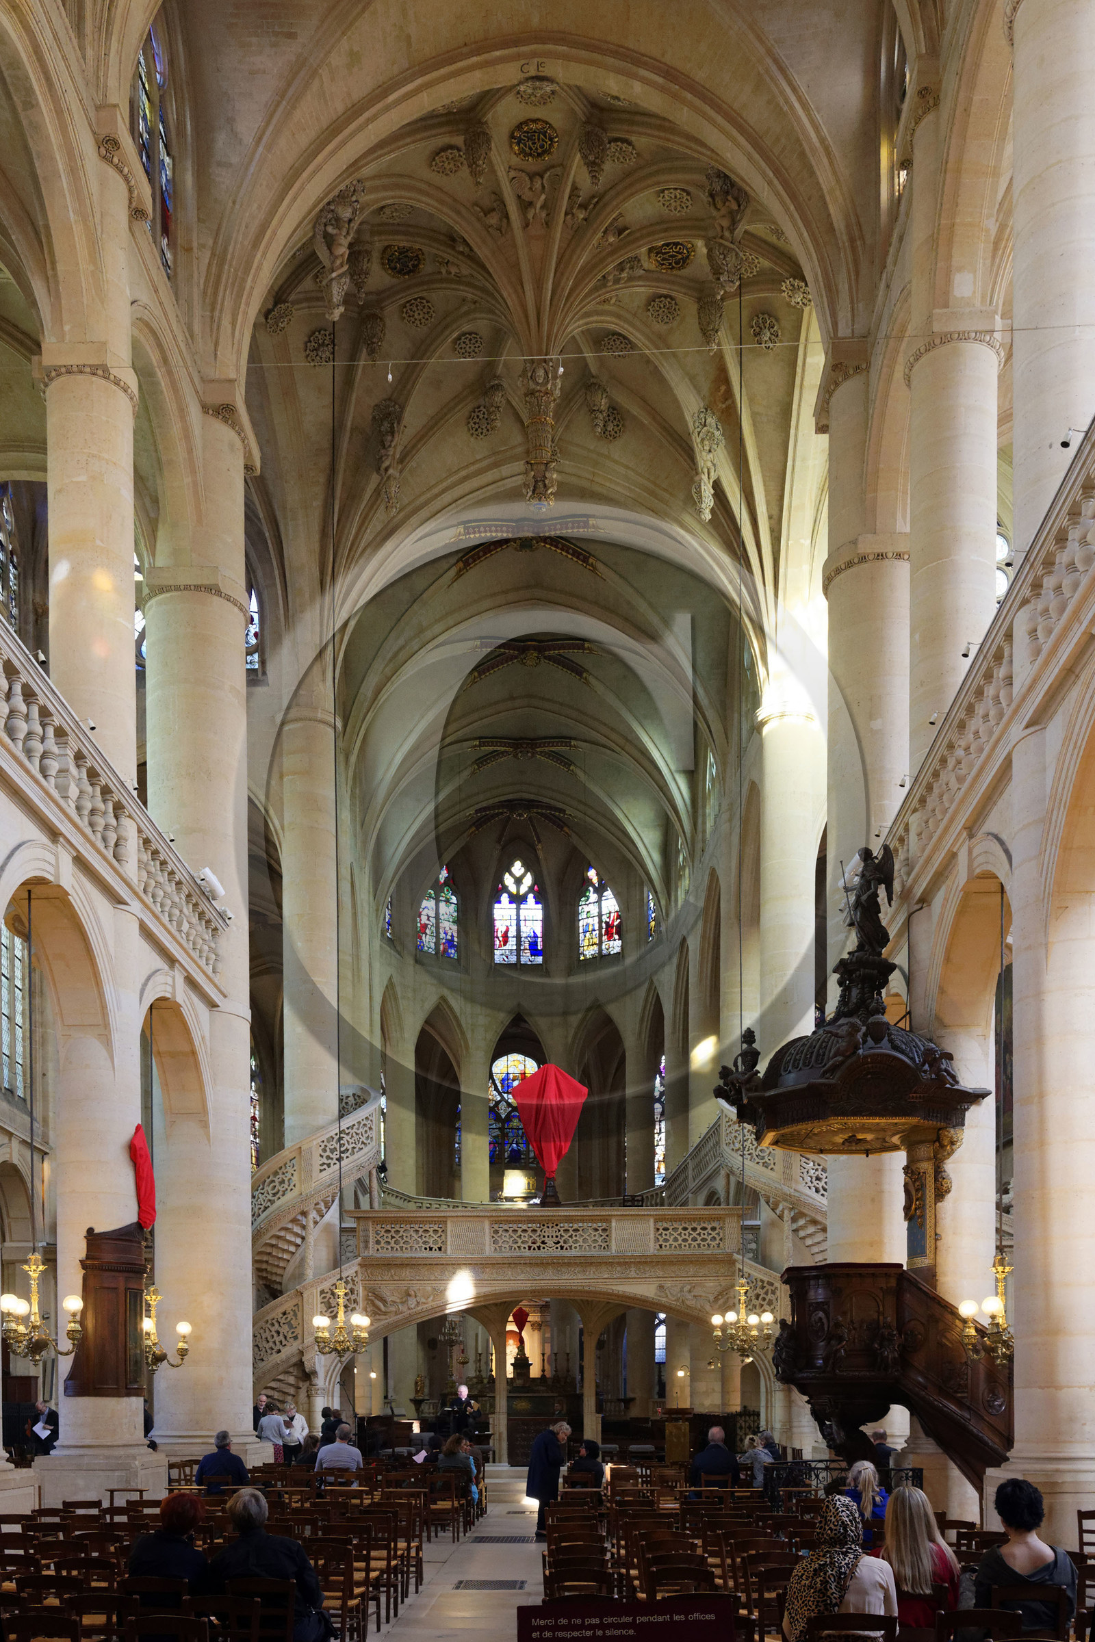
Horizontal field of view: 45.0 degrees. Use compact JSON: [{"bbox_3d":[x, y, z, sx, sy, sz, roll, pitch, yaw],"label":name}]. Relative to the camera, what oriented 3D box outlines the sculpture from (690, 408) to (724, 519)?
[{"bbox_3d":[3.500,-7.830,29.000,0.760,2.530,0.720,-1,-4,19],"label":"sculpture"}]

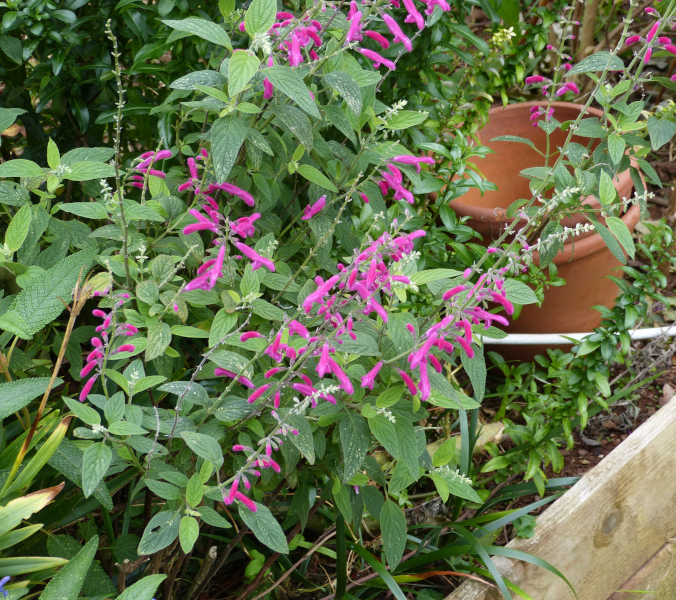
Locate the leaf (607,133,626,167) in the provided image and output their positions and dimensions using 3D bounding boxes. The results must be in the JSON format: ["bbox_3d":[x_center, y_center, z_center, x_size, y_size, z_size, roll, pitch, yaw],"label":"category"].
[{"bbox_3d":[0.333,-0.179,1.880,0.023,0.009,0.045,4,64,2],"label":"leaf"}]

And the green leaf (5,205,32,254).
[{"bbox_3d":[-0.339,-0.075,1.660,0.022,0.009,0.056,23,73,-12],"label":"green leaf"}]

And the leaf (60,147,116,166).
[{"bbox_3d":[-0.258,-0.147,1.620,0.056,0.009,0.027,-9,38,-8],"label":"leaf"}]

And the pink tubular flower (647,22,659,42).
[{"bbox_3d":[0.356,-0.303,1.780,0.010,0.027,0.009,17,16,-44],"label":"pink tubular flower"}]

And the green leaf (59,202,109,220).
[{"bbox_3d":[-0.282,-0.098,1.740,0.057,0.008,0.021,12,46,-6],"label":"green leaf"}]

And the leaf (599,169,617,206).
[{"bbox_3d":[0.278,-0.116,1.620,0.018,0.039,0.009,-4,-9,-1],"label":"leaf"}]

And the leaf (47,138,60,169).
[{"bbox_3d":[-0.308,-0.159,1.700,0.015,0.007,0.035,-4,73,-10],"label":"leaf"}]

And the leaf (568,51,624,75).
[{"bbox_3d":[0.293,-0.269,1.780,0.066,0.010,0.029,-6,56,-6],"label":"leaf"}]

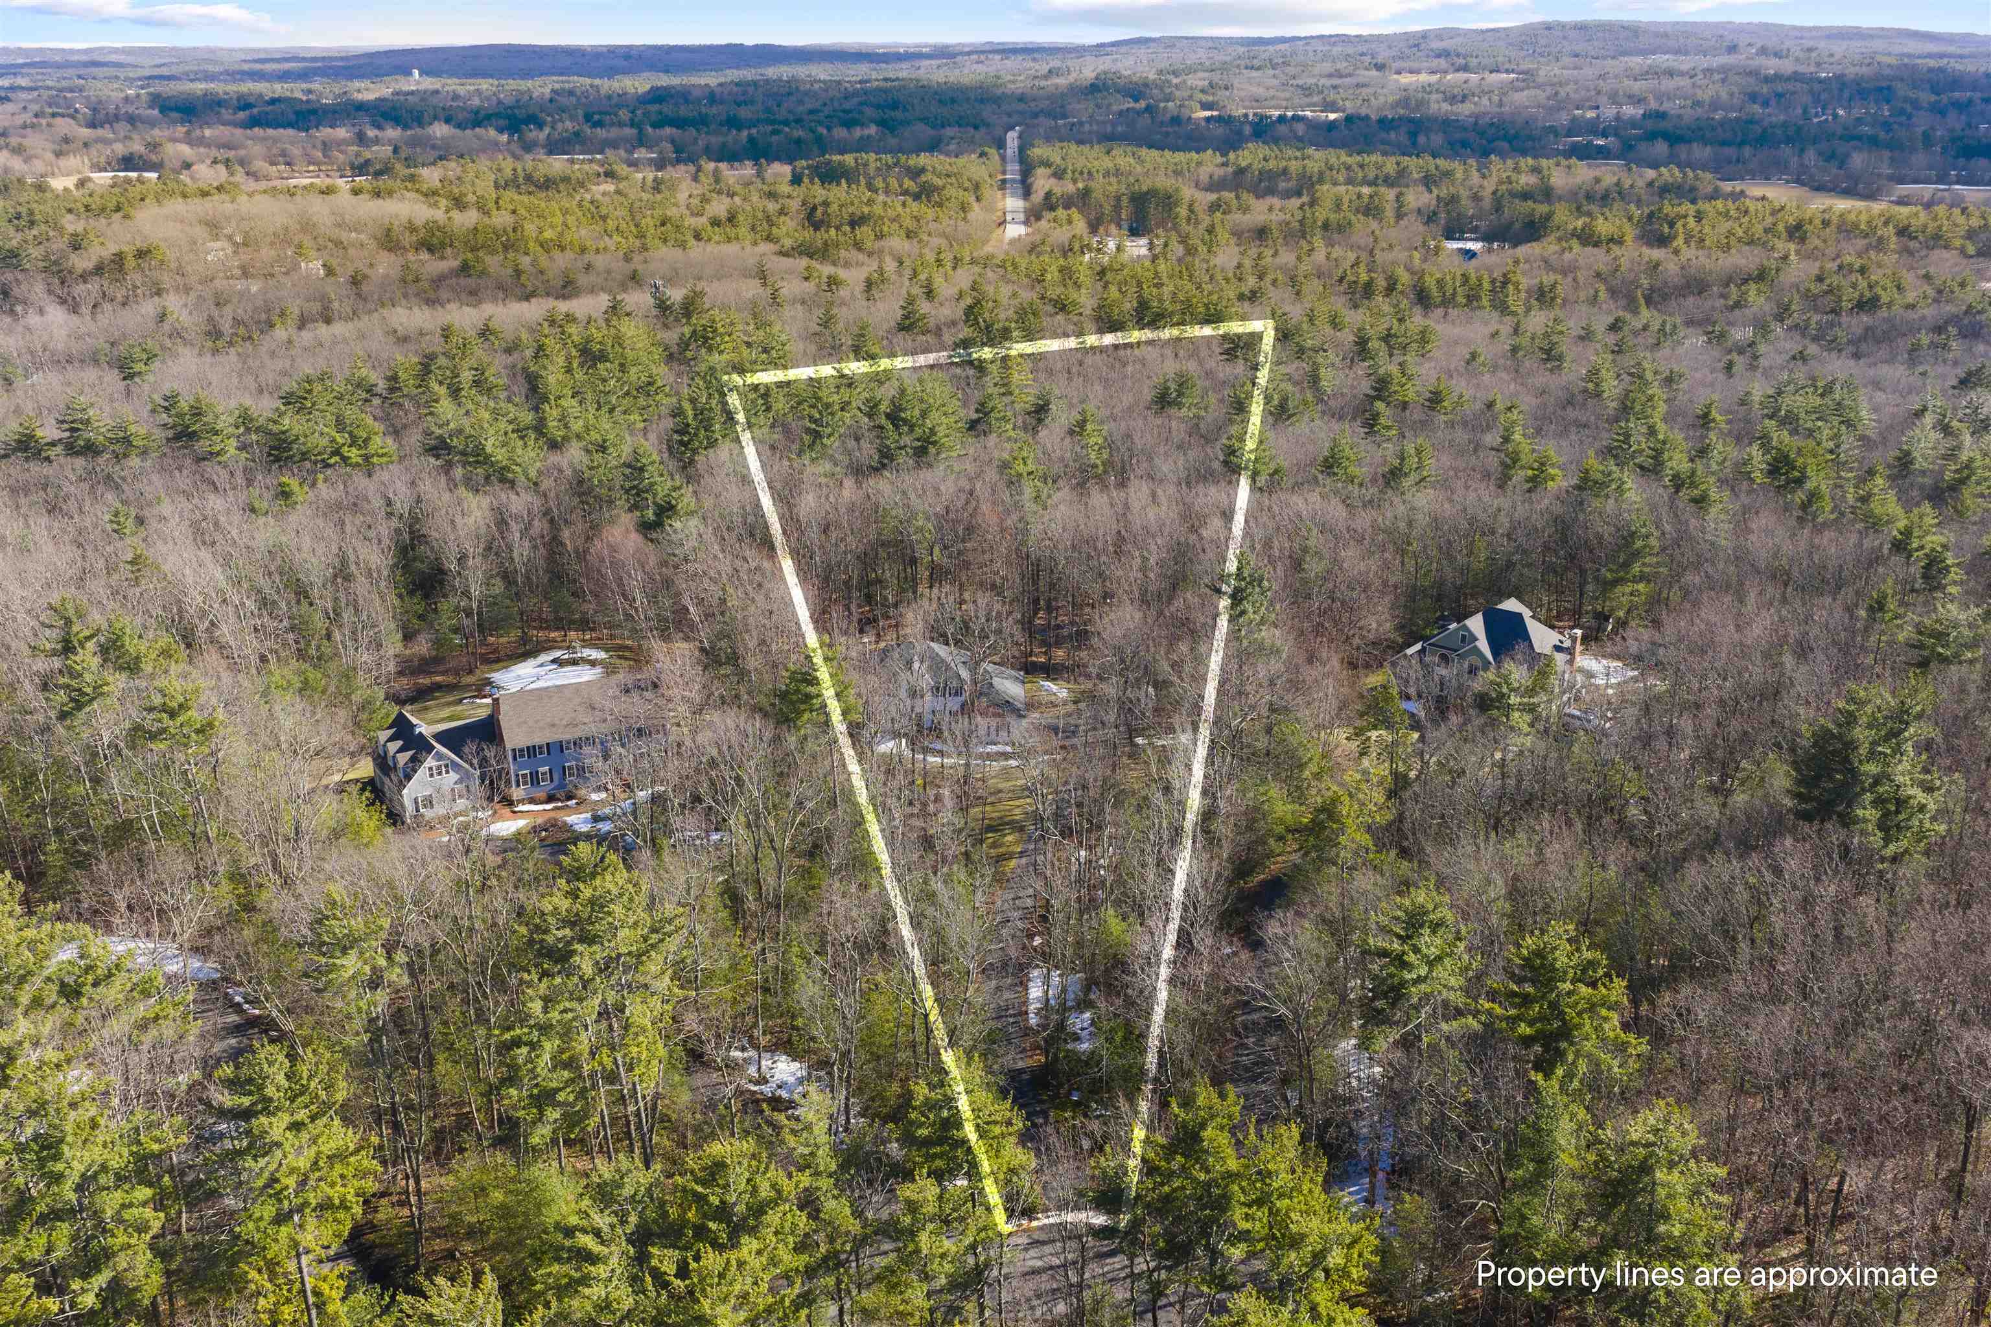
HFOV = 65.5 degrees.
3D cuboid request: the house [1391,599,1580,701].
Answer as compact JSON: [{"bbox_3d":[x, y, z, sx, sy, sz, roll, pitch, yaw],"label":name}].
[{"bbox_3d":[52.663,-2.397,165.013,16.500,10.000,13.000,11,24,25],"label":"house"}]

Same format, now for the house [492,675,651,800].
[{"bbox_3d":[-40.667,6.262,149.406,13.700,9.100,9.100,-8,23,-20],"label":"house"}]

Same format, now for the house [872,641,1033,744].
[{"bbox_3d":[-4.104,2.126,158.004,13.000,8.600,9.500,11,24,26],"label":"house"}]

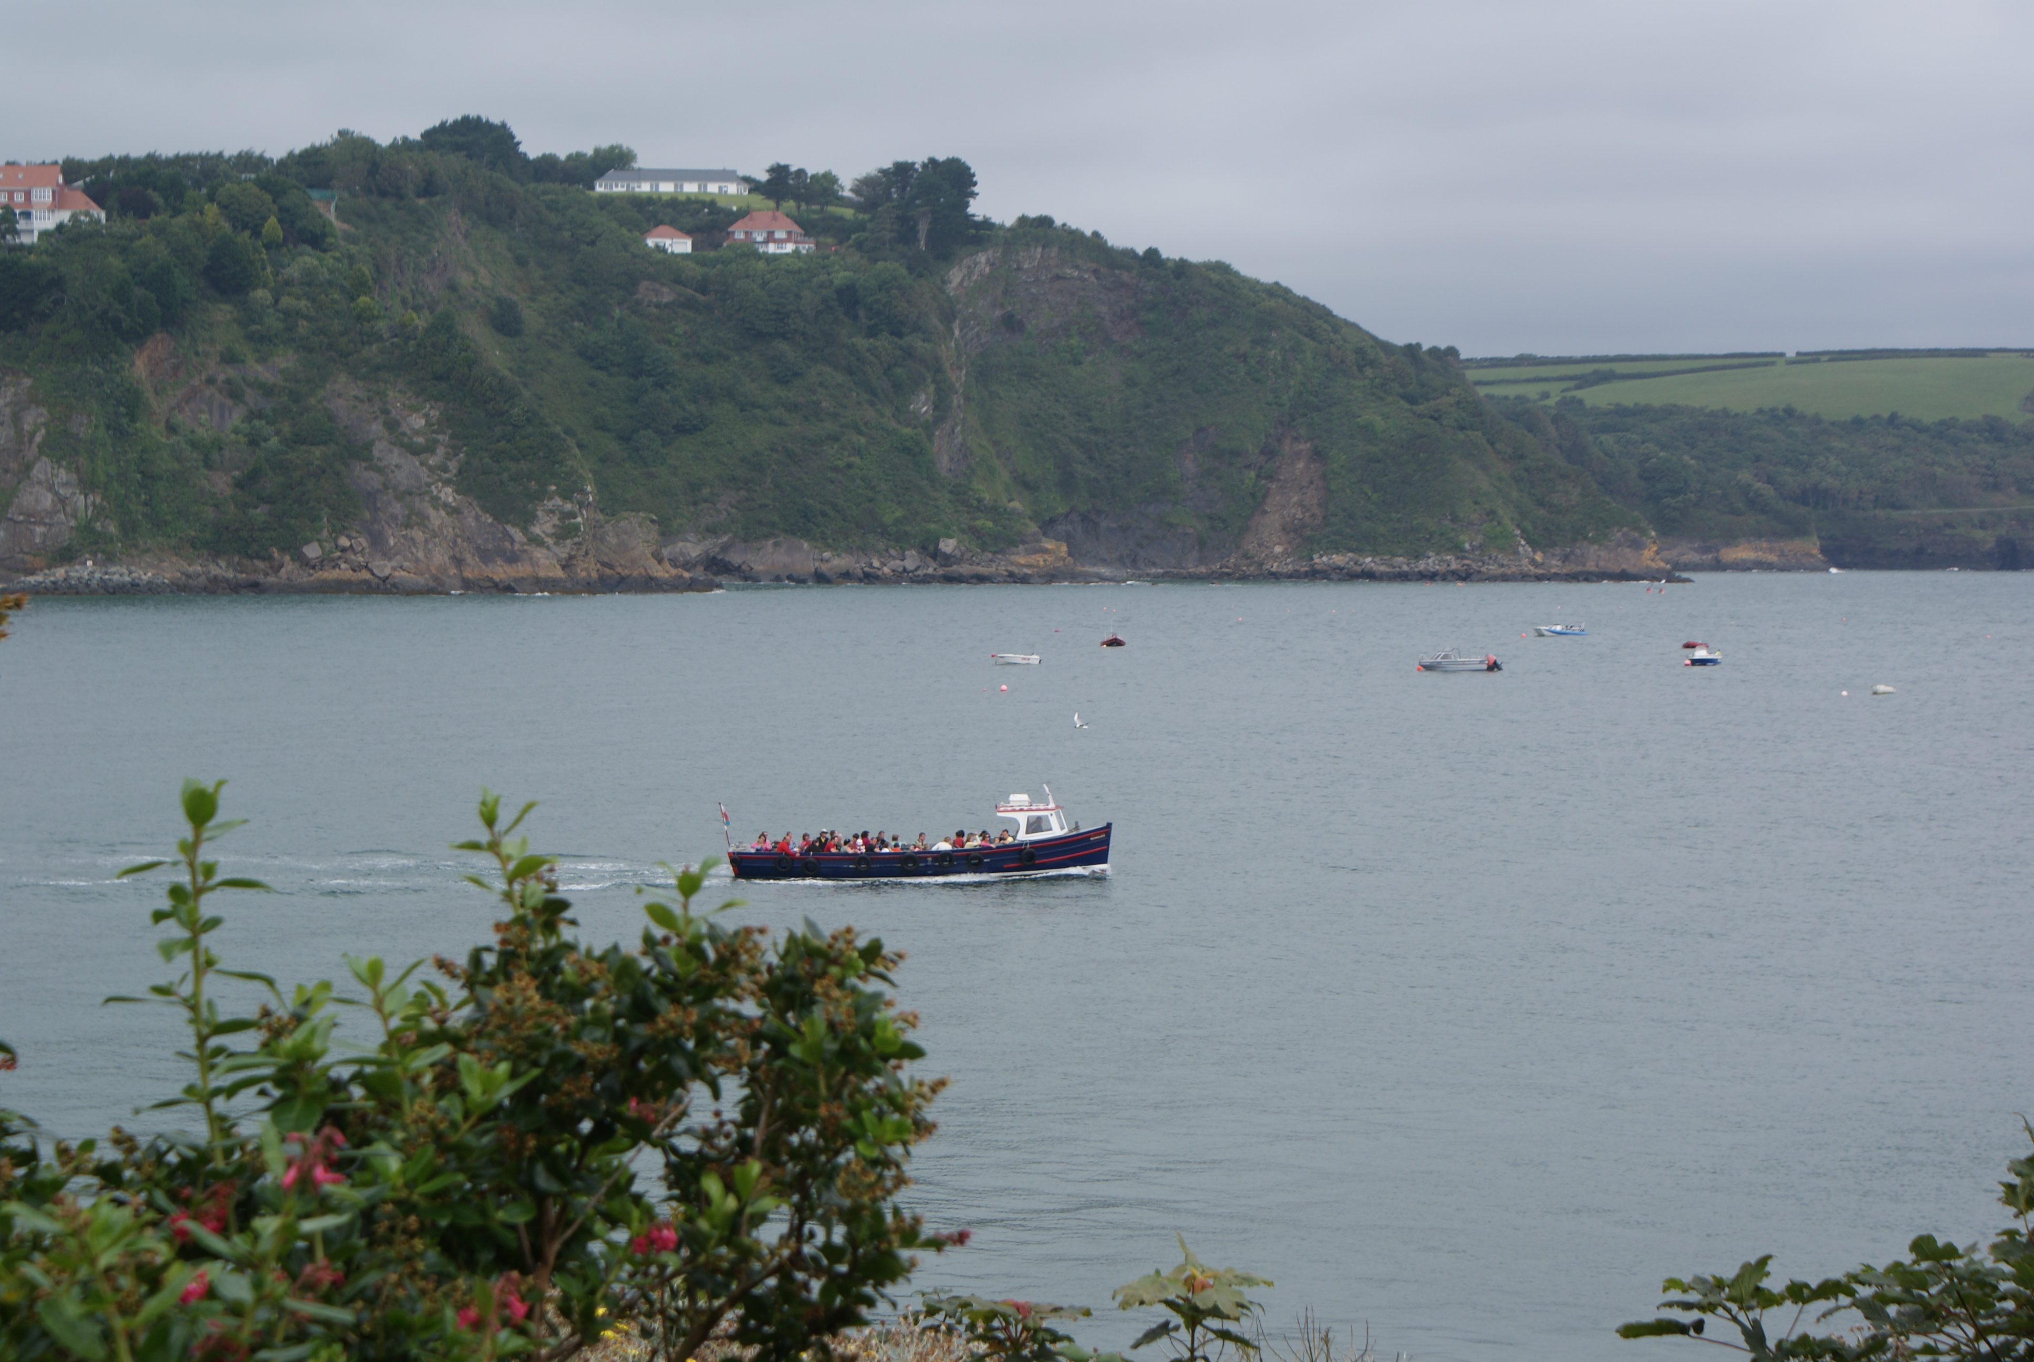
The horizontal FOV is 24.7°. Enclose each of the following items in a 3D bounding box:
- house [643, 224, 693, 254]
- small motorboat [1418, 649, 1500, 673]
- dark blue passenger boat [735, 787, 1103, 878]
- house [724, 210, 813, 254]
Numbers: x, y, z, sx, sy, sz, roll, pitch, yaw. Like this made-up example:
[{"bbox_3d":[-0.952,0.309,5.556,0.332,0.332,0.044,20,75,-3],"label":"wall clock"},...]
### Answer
[{"bbox_3d":[-63.920,-80.780,850.000,8.600,5.300,7.000,0,2,5],"label":"house"},{"bbox_3d":[34.030,-1.600,355.000,6.300,1.750,2.200,0,2,-3],"label":"small motorboat"},{"bbox_3d":[-3.300,5.090,158.000,12.900,3.000,3.700,0,2,2],"label":"dark blue passenger boat"},{"bbox_3d":[-45.390,-82.190,852.000,14.800,8.200,9.500,0,2,10],"label":"house"}]

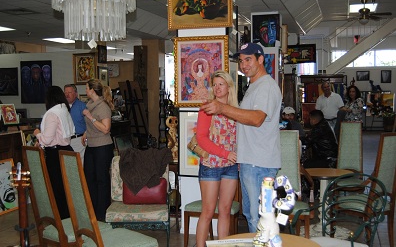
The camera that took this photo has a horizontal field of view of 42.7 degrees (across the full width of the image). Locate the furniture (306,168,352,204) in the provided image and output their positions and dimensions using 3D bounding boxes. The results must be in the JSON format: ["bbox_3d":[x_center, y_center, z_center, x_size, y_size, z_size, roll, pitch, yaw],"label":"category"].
[{"bbox_3d":[1.265,0.826,4.989,0.600,0.710,0.600,-1,2,0],"label":"furniture"}]

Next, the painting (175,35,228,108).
[{"bbox_3d":[0.040,-0.546,5.350,0.590,0.750,0.050,0,2,19],"label":"painting"}]

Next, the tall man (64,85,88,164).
[{"bbox_3d":[-1.608,0.313,6.517,0.540,1.680,0.360,0,3,20],"label":"tall man"}]

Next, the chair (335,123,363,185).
[{"bbox_3d":[1.821,0.557,6.029,0.400,1.150,0.520,0,2,13],"label":"chair"}]

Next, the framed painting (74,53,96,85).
[{"bbox_3d":[-1.869,-0.895,8.400,0.420,0.520,0.050,0,2,10],"label":"framed painting"}]

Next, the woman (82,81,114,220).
[{"bbox_3d":[-1.166,0.340,5.968,0.370,1.660,0.430,-1,2,-18],"label":"woman"}]

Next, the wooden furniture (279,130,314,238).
[{"bbox_3d":[0.784,0.632,4.730,0.570,1.130,0.620,-1,2,5],"label":"wooden furniture"}]

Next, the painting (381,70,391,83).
[{"bbox_3d":[6.891,-1.702,18.500,0.375,0.450,0.040,-1,2,0],"label":"painting"}]

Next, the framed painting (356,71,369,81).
[{"bbox_3d":[6.036,-1.716,18.500,0.480,0.360,0.040,-1,2,0],"label":"framed painting"}]

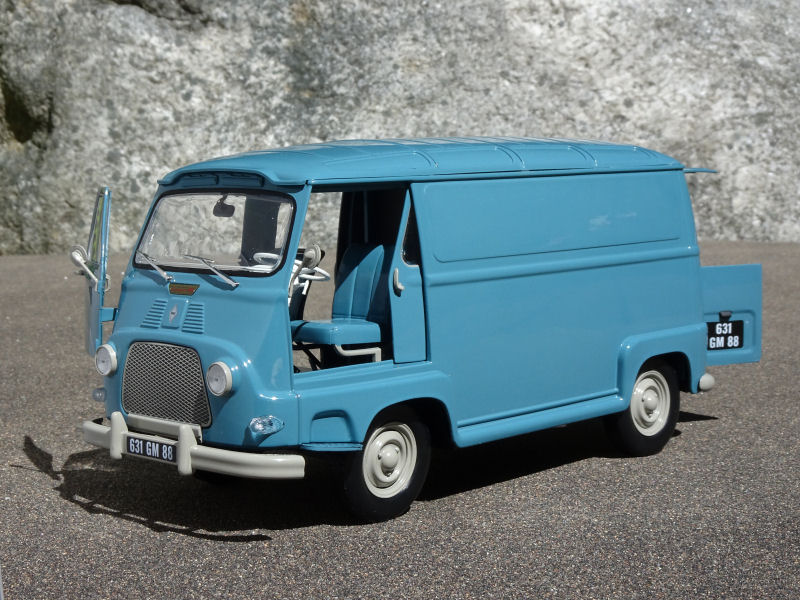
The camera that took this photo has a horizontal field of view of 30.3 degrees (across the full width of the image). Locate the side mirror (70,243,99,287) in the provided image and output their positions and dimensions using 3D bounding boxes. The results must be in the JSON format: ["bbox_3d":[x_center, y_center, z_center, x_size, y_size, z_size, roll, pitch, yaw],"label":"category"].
[{"bbox_3d":[-0.100,-0.011,0.469,0.009,0.014,0.005,-2,6,-11],"label":"side mirror"}]

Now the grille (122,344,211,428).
[{"bbox_3d":[-0.068,0.024,0.427,0.044,0.023,0.004,5,8,45],"label":"grille"}]

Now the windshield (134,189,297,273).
[{"bbox_3d":[-0.056,-0.020,0.436,0.070,0.026,0.005,5,-12,45],"label":"windshield"}]

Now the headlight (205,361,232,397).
[{"bbox_3d":[-0.049,0.022,0.406,0.009,0.009,0.004,5,8,45],"label":"headlight"}]

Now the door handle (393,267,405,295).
[{"bbox_3d":[-0.001,-0.006,0.430,0.003,0.007,0.004,5,8,45],"label":"door handle"}]

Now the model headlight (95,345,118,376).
[{"bbox_3d":[-0.088,0.019,0.445,0.009,0.009,0.004,5,8,45],"label":"model headlight"}]

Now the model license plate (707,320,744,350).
[{"bbox_3d":[0.119,0.013,0.541,0.016,0.010,0.001,-3,6,-23],"label":"model license plate"}]

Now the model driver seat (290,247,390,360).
[{"bbox_3d":[-0.019,0.002,0.443,0.021,0.036,0.026,5,8,45],"label":"model driver seat"}]

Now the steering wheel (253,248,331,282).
[{"bbox_3d":[-0.031,-0.010,0.430,0.023,0.003,0.023,13,-8,2],"label":"steering wheel"}]

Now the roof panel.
[{"bbox_3d":[0.009,-0.047,0.498,0.082,0.015,0.179,5,8,45],"label":"roof panel"}]

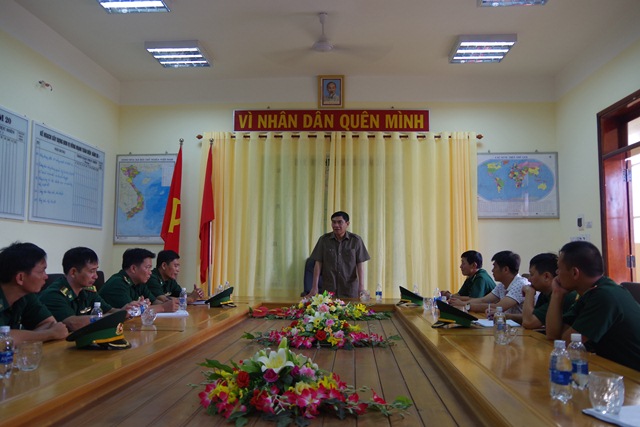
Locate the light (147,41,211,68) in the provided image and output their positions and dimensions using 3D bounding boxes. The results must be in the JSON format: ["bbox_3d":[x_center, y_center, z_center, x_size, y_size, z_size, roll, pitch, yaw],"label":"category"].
[{"bbox_3d":[-1.641,-1.860,5.629,0.610,0.085,0.570,0,-6,4],"label":"light"}]

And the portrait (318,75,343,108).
[{"bbox_3d":[0.148,-1.597,6.277,0.340,0.430,0.035,0,4,4],"label":"portrait"}]

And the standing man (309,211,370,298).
[{"bbox_3d":[0.202,0.814,5.094,0.640,1.672,0.420,0,-6,7],"label":"standing man"}]

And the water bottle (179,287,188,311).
[{"bbox_3d":[-1.046,0.653,3.705,0.062,0.174,0.062,0,-6,4],"label":"water bottle"}]

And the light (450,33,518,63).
[{"bbox_3d":[1.805,-1.830,5.374,0.600,0.085,0.570,0,-6,4],"label":"light"}]

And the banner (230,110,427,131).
[{"bbox_3d":[0.127,-1.210,6.291,2.570,0.300,0.035,0,-6,4],"label":"banner"}]

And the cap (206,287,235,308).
[{"bbox_3d":[-0.820,0.694,4.022,0.265,0.162,0.235,-1,-6,19],"label":"cap"}]

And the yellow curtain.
[{"bbox_3d":[0.205,0.329,6.028,3.500,2.760,0.160,0,-6,4],"label":"yellow curtain"}]

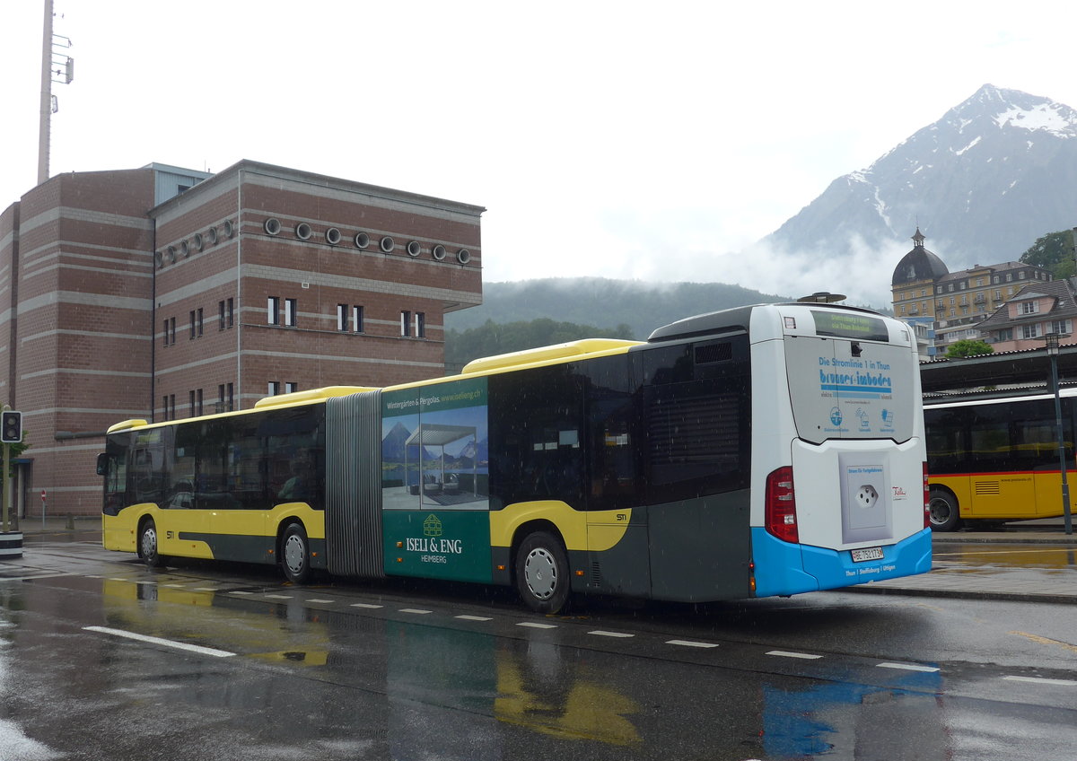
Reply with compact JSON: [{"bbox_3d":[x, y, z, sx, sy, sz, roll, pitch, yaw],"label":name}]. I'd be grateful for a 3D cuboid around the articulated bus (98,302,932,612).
[{"bbox_3d":[-2.684,1.622,16.896,2.630,3.080,18.188,4,-8,-40],"label":"articulated bus"}]

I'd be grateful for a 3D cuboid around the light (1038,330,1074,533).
[{"bbox_3d":[10.090,1.000,20.400,0.740,3.920,0.740,-1,-6,0],"label":"light"}]

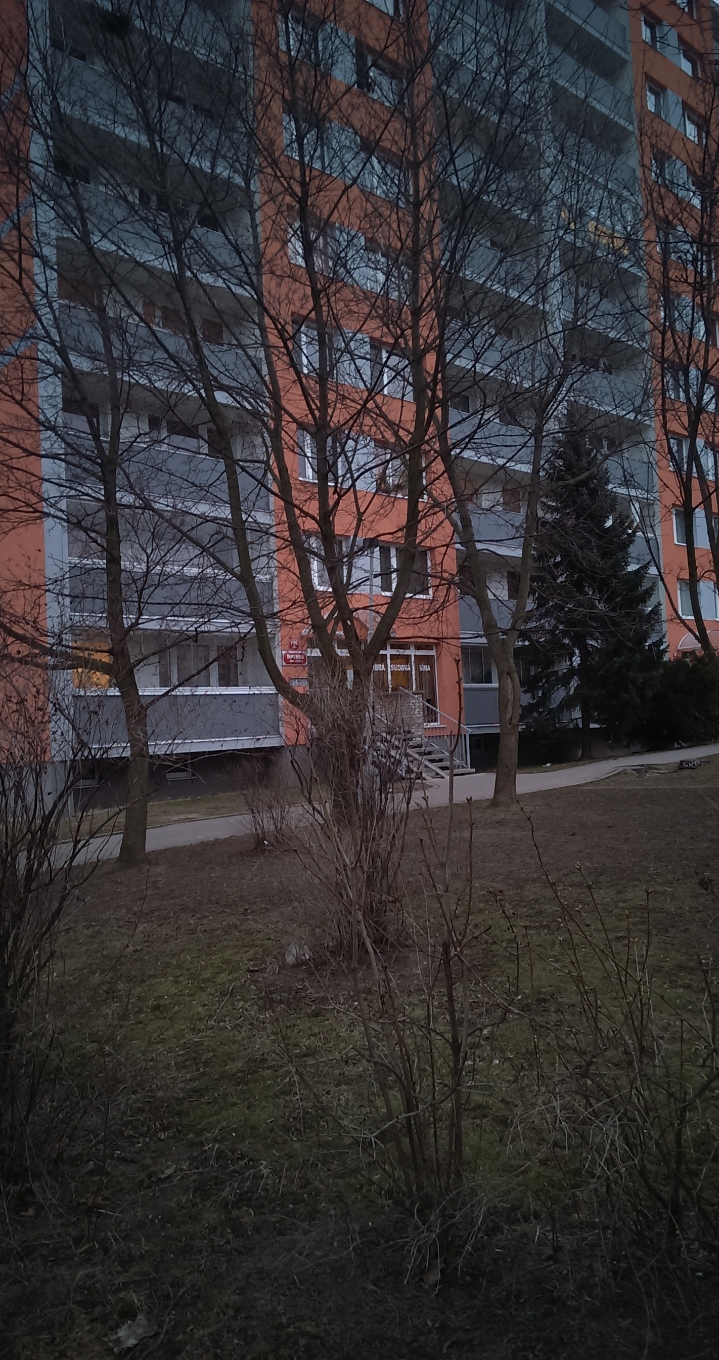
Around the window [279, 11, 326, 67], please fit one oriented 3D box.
[{"bbox_3d":[-1.588,-17.039,26.738,1.550,1.520,0.200,-1,-3,-44],"label":"window"}]

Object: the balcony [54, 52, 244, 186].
[{"bbox_3d":[-5.028,-13.000,24.112,5.520,1.350,1.150,0,-3,-43],"label":"balcony"}]

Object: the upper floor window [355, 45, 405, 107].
[{"bbox_3d":[0.568,-17.265,29.029,2.020,1.520,0.200,0,-3,-43],"label":"upper floor window"}]

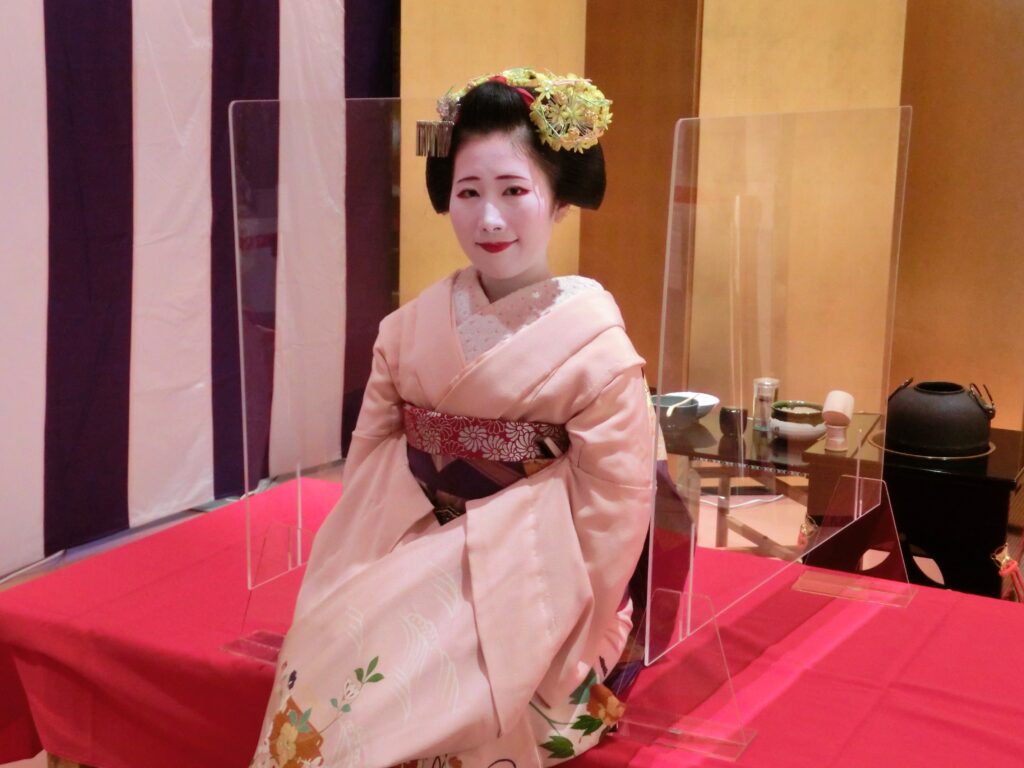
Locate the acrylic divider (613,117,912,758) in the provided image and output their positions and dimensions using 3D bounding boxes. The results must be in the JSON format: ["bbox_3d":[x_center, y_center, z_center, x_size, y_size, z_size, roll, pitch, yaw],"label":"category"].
[{"bbox_3d":[0.418,0.013,2.078,0.196,0.824,0.843,9,15,34],"label":"acrylic divider"}]

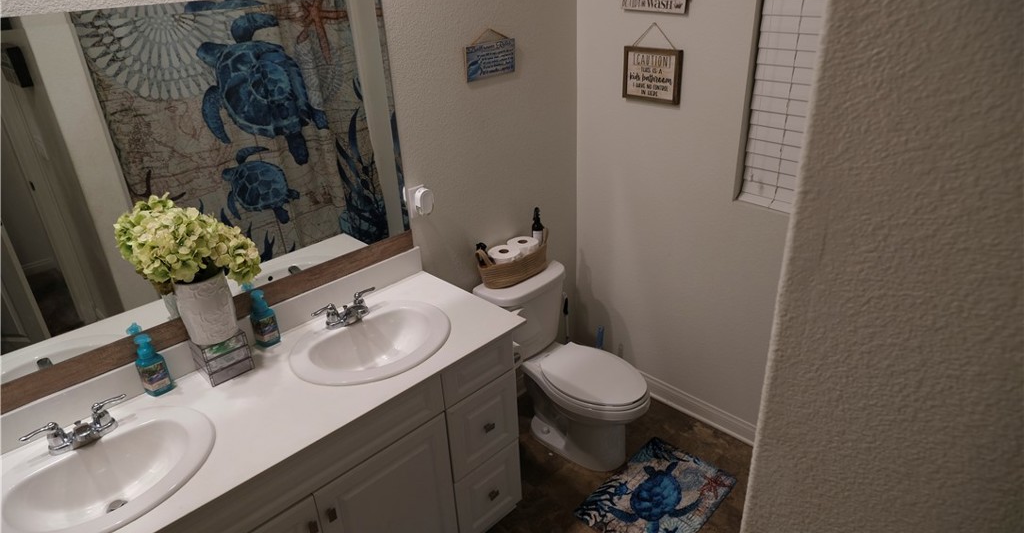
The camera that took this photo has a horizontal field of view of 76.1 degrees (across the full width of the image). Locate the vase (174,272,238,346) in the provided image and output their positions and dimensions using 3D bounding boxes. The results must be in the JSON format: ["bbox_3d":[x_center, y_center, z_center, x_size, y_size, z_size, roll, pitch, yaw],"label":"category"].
[{"bbox_3d":[-0.879,0.108,1.884,0.142,0.200,0.142,-26,34,-38],"label":"vase"}]

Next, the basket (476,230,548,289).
[{"bbox_3d":[0.005,-0.024,2.784,0.345,0.165,0.155,-26,34,-38],"label":"basket"}]

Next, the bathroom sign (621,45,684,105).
[{"bbox_3d":[0.548,-0.751,2.571,0.030,0.204,0.253,-26,34,-38],"label":"bathroom sign"}]

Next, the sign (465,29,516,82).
[{"bbox_3d":[-0.083,-0.799,2.458,0.252,0.170,0.016,-26,34,-38],"label":"sign"}]

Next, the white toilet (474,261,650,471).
[{"bbox_3d":[0.255,0.451,2.792,0.440,0.730,0.735,-26,34,-38],"label":"white toilet"}]

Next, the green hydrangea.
[{"bbox_3d":[-0.872,-0.061,1.777,0.350,0.240,0.240,-26,34,-38],"label":"green hydrangea"}]

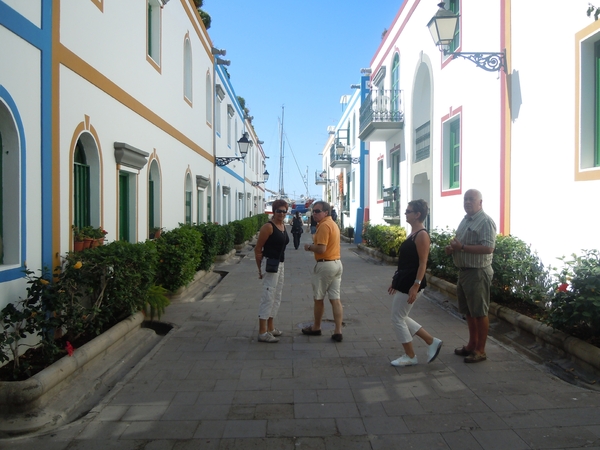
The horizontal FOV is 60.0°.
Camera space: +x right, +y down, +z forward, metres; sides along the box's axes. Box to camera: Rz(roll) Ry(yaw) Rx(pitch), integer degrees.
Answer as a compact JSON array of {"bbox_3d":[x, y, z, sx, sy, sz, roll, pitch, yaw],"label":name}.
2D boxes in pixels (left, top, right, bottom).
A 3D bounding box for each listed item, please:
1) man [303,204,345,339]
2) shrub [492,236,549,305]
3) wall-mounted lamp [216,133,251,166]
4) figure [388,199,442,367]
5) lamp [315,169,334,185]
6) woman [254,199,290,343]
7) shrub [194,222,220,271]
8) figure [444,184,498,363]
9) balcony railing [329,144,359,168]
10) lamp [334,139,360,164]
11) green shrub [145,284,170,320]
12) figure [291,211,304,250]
[{"bbox_3d":[0.301,0.544,6.373,0.460,1.690,0.500,1,2,35],"label":"man"},{"bbox_3d":[2.840,0.590,6.800,0.750,0.950,0.950,0,1,-1],"label":"shrub"},{"bbox_3d":[-2.020,-2.330,16.100,1.110,1.040,0.400,0,1,-1],"label":"wall-mounted lamp"},{"bbox_3d":[1.176,0.574,5.276,0.540,1.680,0.480,0,1,-2],"label":"figure"},{"bbox_3d":[2.310,-3.850,41.500,1.080,1.060,0.400,0,1,-1],"label":"lamp"},{"bbox_3d":[-0.325,0.515,6.080,0.400,1.660,0.480,1,1,34],"label":"woman"},{"bbox_3d":[-2.050,0.450,10.800,0.800,1.030,1.100,0,1,-1],"label":"shrub"},{"bbox_3d":[1.730,0.494,5.280,0.470,1.730,0.540,-1,1,-32],"label":"figure"},{"bbox_3d":[2.447,-4.081,31.675,1.000,1.100,3.100,0,1,-1],"label":"balcony railing"},{"bbox_3d":[2.459,-3.603,26.200,1.220,1.120,0.420,0,1,-1],"label":"lamp"},{"bbox_3d":[-1.987,1.081,7.250,0.420,0.500,0.420,0,1,-1],"label":"green shrub"},{"bbox_3d":[-0.108,0.214,22.465,0.550,1.640,0.380,0,1,-1],"label":"figure"}]

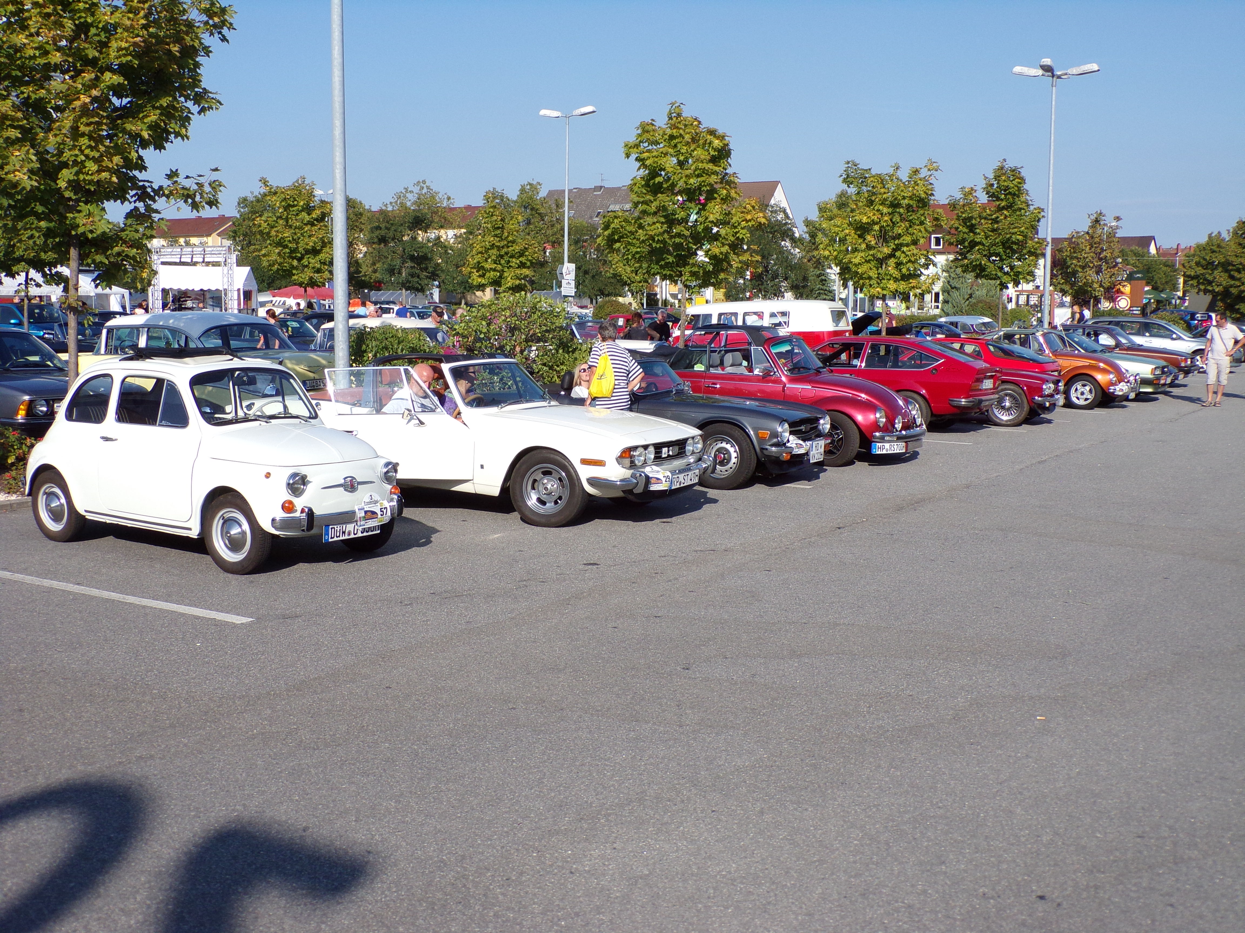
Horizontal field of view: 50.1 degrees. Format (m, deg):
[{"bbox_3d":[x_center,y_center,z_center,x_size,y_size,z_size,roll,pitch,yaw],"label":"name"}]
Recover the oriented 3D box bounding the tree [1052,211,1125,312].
[{"bbox_3d":[15.778,-5.949,44.696,2.600,5.180,2.600,4,8,33],"label":"tree"}]

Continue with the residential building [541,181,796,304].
[{"bbox_3d":[2.746,-15.386,100.301,19.500,11.300,10.500,3,7,26],"label":"residential building"}]

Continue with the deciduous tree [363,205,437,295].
[{"bbox_3d":[-10.554,-8.971,63.043,3.500,6.820,3.500,4,8,33],"label":"deciduous tree"}]

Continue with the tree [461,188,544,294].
[{"bbox_3d":[-4.185,-6.615,46.364,2.900,5.950,2.900,0,6,0],"label":"tree"}]

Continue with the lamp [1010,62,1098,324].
[{"bbox_3d":[12.871,-7.447,39.994,2.650,9.190,2.650,4,8,33],"label":"lamp"}]

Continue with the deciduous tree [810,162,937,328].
[{"bbox_3d":[5.694,-4.171,29.226,2.900,5.040,2.900,4,8,33],"label":"deciduous tree"}]

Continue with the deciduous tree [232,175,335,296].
[{"bbox_3d":[-9.496,-5.502,38.237,2.900,5.520,2.900,4,8,33],"label":"deciduous tree"}]

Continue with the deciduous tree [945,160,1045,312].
[{"bbox_3d":[10.286,-5.361,36.224,2.750,5.870,2.750,4,8,33],"label":"deciduous tree"}]

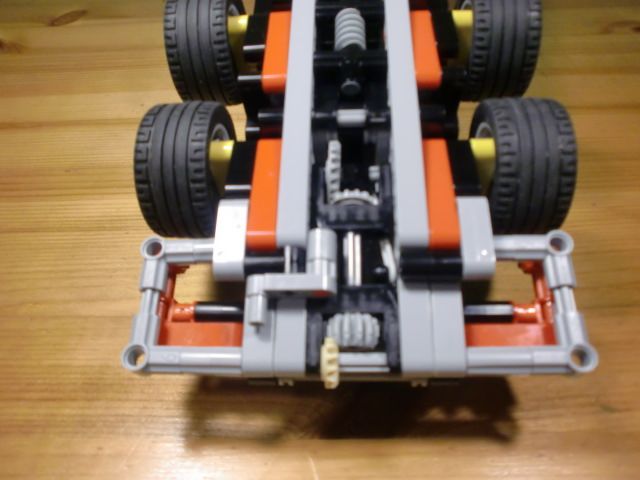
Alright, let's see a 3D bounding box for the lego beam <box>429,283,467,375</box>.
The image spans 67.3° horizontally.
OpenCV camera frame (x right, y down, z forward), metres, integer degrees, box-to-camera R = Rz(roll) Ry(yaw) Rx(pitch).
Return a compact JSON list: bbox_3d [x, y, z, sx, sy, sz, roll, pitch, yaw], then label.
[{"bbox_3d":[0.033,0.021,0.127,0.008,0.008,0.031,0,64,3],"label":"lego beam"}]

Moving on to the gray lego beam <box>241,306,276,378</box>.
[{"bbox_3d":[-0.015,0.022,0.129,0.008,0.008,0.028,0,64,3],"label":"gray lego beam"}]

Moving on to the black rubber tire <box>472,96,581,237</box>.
[{"bbox_3d":[0.063,-0.023,0.154,0.022,0.043,0.043,0,64,3],"label":"black rubber tire"}]

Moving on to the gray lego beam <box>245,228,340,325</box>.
[{"bbox_3d":[-0.007,0.010,0.127,0.023,0.008,0.025,0,64,3],"label":"gray lego beam"}]

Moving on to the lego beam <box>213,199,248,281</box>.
[{"bbox_3d":[-0.023,-0.001,0.133,0.008,0.008,0.024,0,64,3],"label":"lego beam"}]

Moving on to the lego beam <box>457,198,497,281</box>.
[{"bbox_3d":[0.041,-0.001,0.129,0.008,0.008,0.024,0,64,3],"label":"lego beam"}]

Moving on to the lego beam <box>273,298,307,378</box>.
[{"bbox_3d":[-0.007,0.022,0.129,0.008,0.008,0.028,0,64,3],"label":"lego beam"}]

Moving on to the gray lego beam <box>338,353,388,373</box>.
[{"bbox_3d":[0.011,0.031,0.123,0.013,0.005,0.005,0,64,3],"label":"gray lego beam"}]

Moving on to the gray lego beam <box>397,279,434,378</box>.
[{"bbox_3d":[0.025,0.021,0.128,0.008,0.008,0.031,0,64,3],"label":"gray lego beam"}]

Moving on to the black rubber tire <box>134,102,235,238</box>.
[{"bbox_3d":[-0.043,-0.023,0.159,0.022,0.043,0.043,0,64,3],"label":"black rubber tire"}]

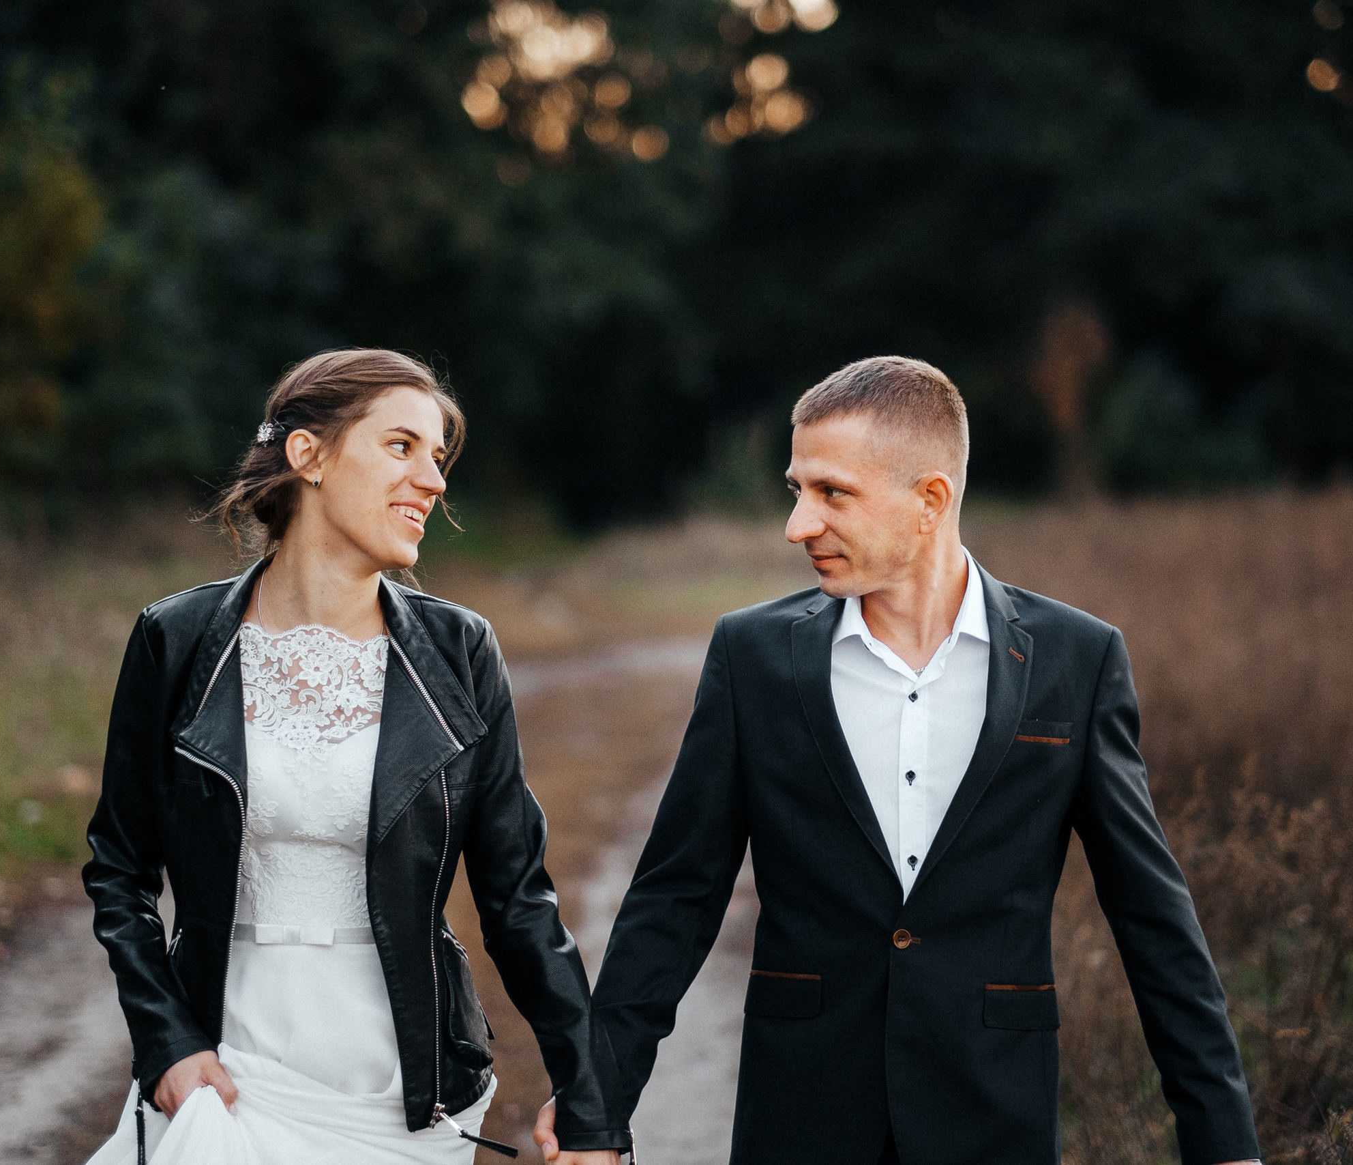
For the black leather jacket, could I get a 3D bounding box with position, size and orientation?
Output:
[{"bbox_3d":[-0.338,0.286,4.300,0.570,0.615,0.320,0,1,6],"label":"black leather jacket"}]

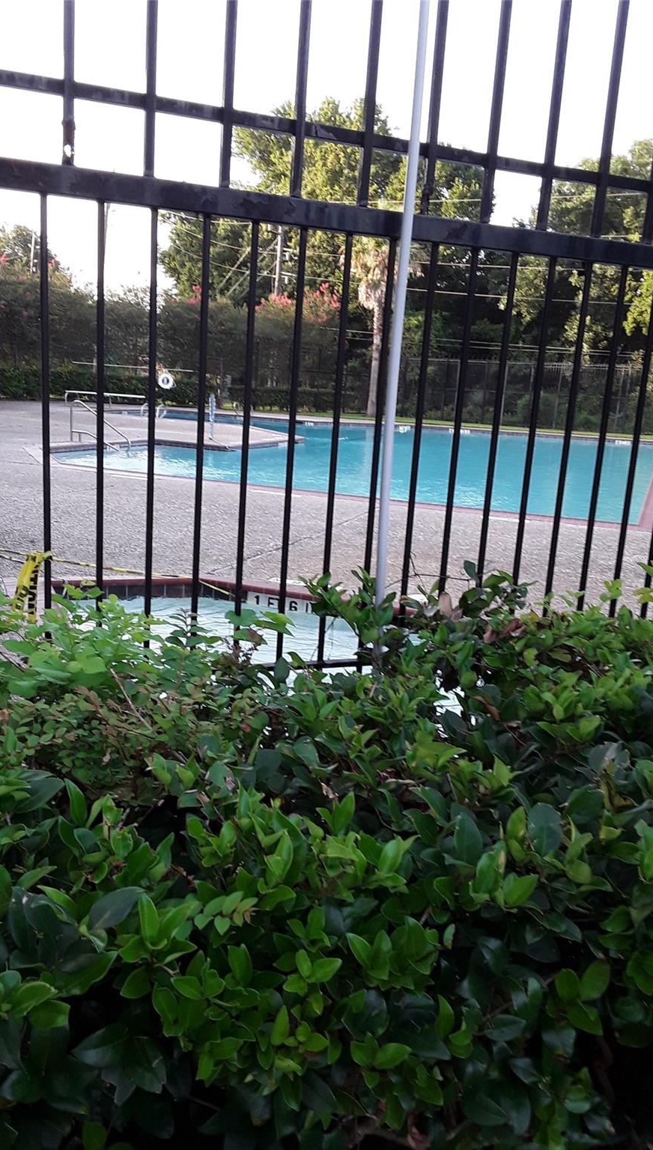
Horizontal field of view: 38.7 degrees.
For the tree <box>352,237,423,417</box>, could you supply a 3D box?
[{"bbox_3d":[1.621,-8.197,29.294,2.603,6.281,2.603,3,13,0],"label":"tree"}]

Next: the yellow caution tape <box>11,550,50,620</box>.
[{"bbox_3d":[-0.671,0.030,2.118,0.088,0.160,0.040,-2,14,-21],"label":"yellow caution tape"}]

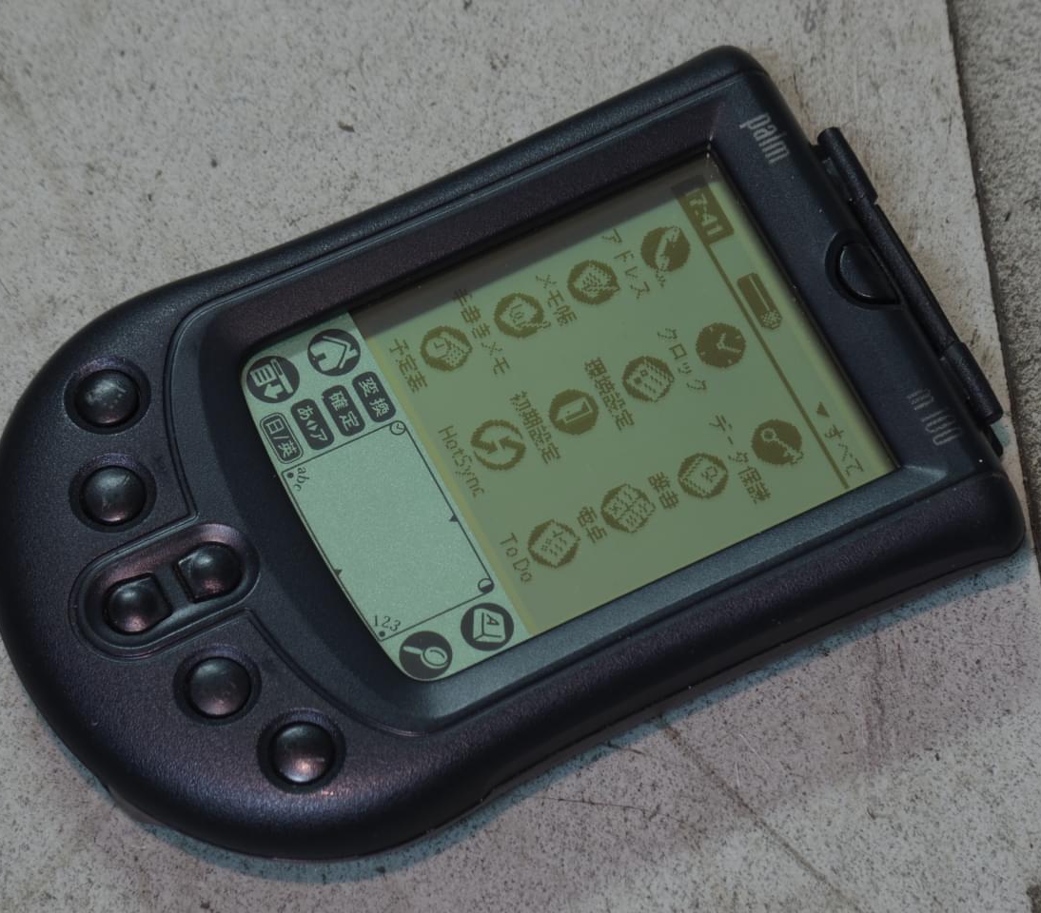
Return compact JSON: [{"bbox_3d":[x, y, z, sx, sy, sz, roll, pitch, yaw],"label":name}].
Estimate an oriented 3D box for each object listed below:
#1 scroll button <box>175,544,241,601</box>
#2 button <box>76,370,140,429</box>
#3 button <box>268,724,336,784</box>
[{"bbox_3d":[-0.037,0.014,0.853,0.008,0.003,0.007,-24,65,-13],"label":"scroll button"},{"bbox_3d":[-0.049,-0.007,0.864,0.008,0.003,0.008,0,63,-1],"label":"button"},{"bbox_3d":[-0.025,0.034,0.843,0.008,0.003,0.008,0,63,-1],"label":"button"}]

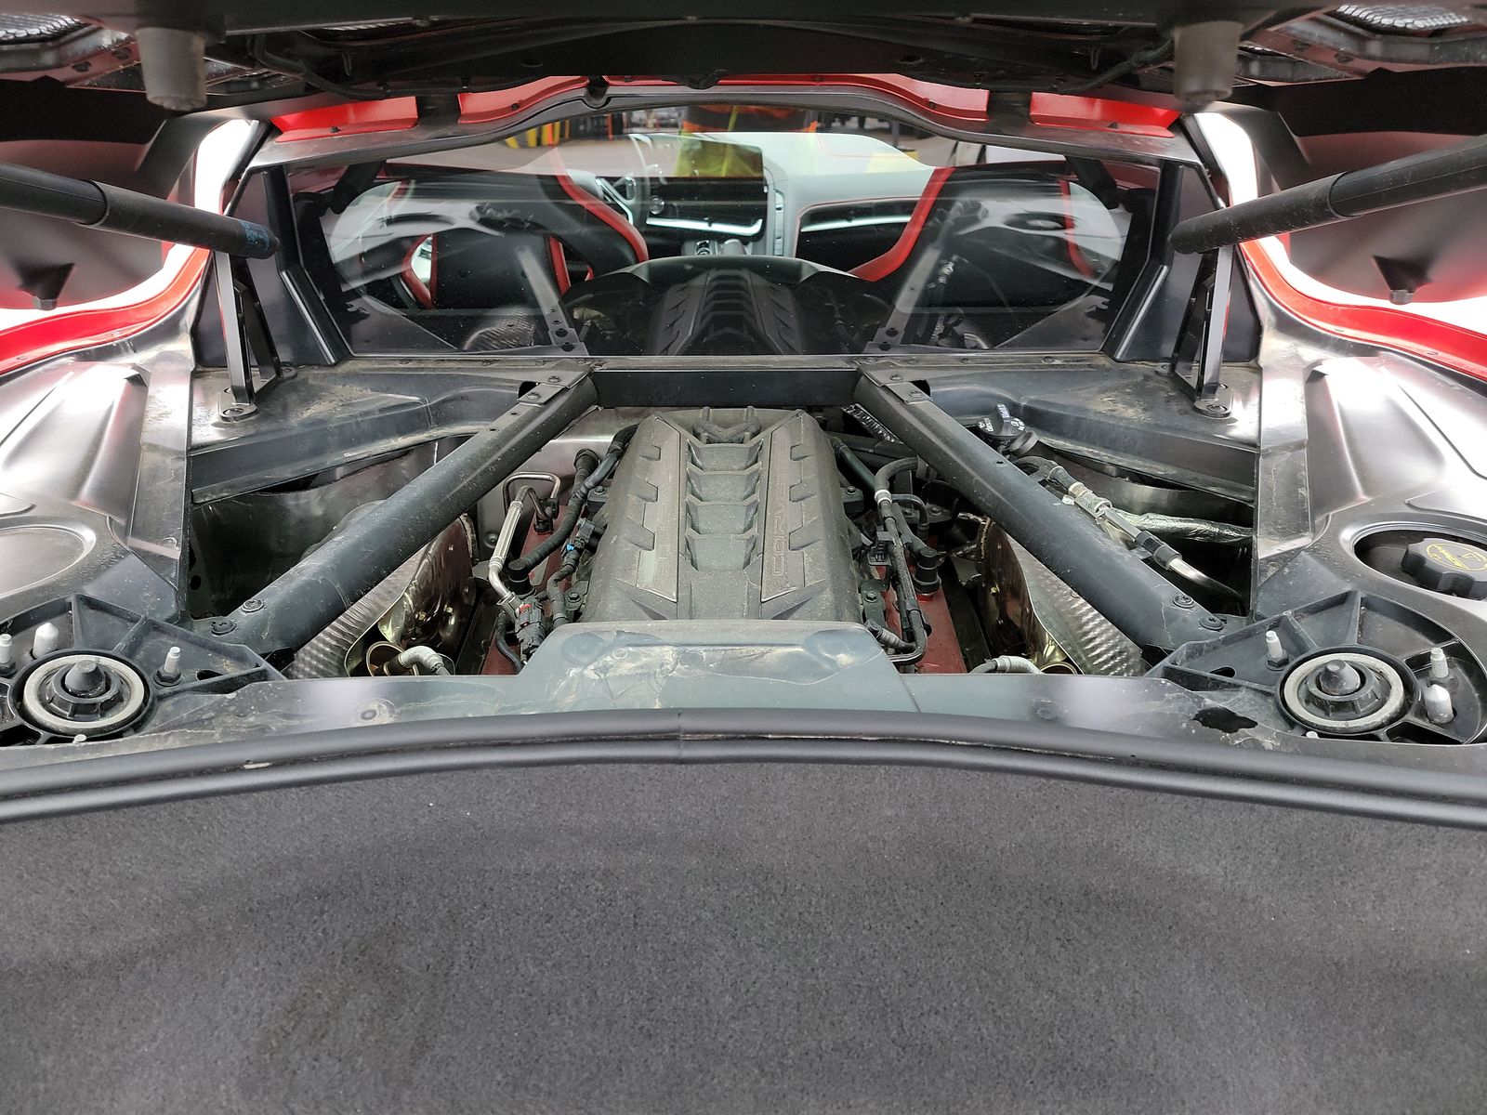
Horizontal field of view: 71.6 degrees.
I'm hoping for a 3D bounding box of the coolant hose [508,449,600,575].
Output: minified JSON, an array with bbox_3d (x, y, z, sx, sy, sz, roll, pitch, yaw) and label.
[{"bbox_3d":[-0.226,-0.066,1.264,0.100,0.085,0.290,0,31,0],"label":"coolant hose"}]

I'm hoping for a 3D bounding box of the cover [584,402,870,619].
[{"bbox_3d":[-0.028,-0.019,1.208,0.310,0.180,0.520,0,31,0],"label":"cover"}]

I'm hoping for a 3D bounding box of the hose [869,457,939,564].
[{"bbox_3d":[0.181,-0.060,1.227,0.085,0.075,0.200,0,31,0],"label":"hose"}]

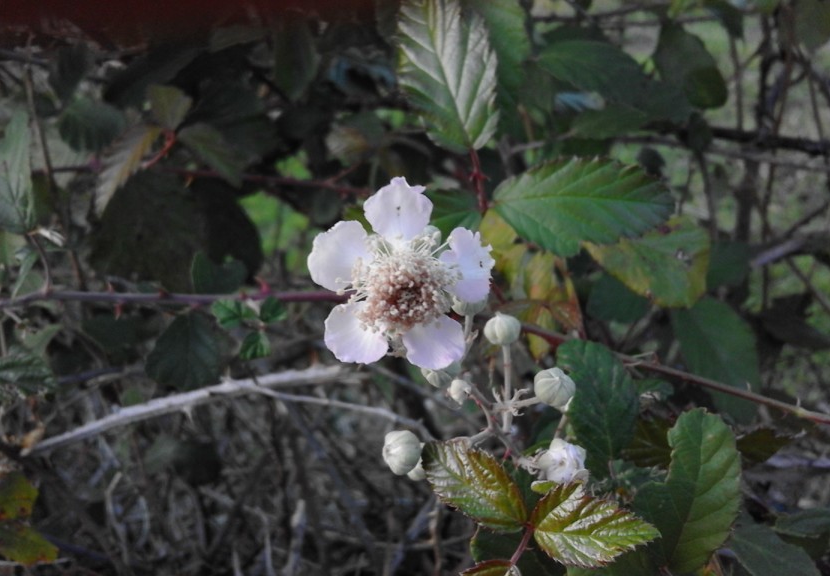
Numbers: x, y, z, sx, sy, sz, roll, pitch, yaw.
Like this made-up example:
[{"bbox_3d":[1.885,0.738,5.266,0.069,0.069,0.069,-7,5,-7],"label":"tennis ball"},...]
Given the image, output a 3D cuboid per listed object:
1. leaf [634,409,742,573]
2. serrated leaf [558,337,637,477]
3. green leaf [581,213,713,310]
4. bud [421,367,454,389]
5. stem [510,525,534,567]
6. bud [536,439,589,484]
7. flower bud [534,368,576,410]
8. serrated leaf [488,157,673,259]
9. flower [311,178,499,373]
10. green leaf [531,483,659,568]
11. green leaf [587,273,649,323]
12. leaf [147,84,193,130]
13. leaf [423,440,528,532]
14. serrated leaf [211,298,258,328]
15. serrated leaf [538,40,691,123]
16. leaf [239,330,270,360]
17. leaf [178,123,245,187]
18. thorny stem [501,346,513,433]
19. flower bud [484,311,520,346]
[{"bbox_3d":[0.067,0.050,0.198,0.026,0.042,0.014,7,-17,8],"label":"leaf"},{"bbox_3d":[0.043,0.028,0.190,0.018,0.031,0.007,-8,-6,5],"label":"serrated leaf"},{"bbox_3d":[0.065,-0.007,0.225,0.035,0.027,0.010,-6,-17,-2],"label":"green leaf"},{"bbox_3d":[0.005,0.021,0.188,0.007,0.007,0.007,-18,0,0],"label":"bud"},{"bbox_3d":[0.021,0.050,0.157,0.002,0.009,0.002,26,-12,0],"label":"stem"},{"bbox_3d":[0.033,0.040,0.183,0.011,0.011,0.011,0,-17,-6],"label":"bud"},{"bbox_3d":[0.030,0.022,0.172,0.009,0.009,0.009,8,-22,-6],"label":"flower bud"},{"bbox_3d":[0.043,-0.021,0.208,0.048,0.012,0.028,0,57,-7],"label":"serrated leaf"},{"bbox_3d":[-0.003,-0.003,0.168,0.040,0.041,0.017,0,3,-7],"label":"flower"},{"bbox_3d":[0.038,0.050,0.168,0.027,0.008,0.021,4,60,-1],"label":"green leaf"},{"bbox_3d":[0.074,0.003,0.290,0.024,0.022,0.006,0,-6,0],"label":"green leaf"},{"bbox_3d":[-0.110,-0.082,0.360,0.020,0.022,0.012,4,-18,-5],"label":"leaf"},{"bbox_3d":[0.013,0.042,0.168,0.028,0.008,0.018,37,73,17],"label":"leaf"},{"bbox_3d":[-0.052,0.007,0.230,0.013,0.009,0.005,0,18,0],"label":"serrated leaf"},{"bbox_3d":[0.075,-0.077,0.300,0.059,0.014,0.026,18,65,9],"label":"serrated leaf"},{"bbox_3d":[-0.046,0.016,0.230,0.009,0.009,0.004,6,-12,1],"label":"leaf"},{"bbox_3d":[-0.079,-0.052,0.310,0.016,0.031,0.008,-50,0,-16],"label":"leaf"},{"bbox_3d":[0.019,0.021,0.166,0.002,0.018,0.002,0,0,0],"label":"thorny stem"},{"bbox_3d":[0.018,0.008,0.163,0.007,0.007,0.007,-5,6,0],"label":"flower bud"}]

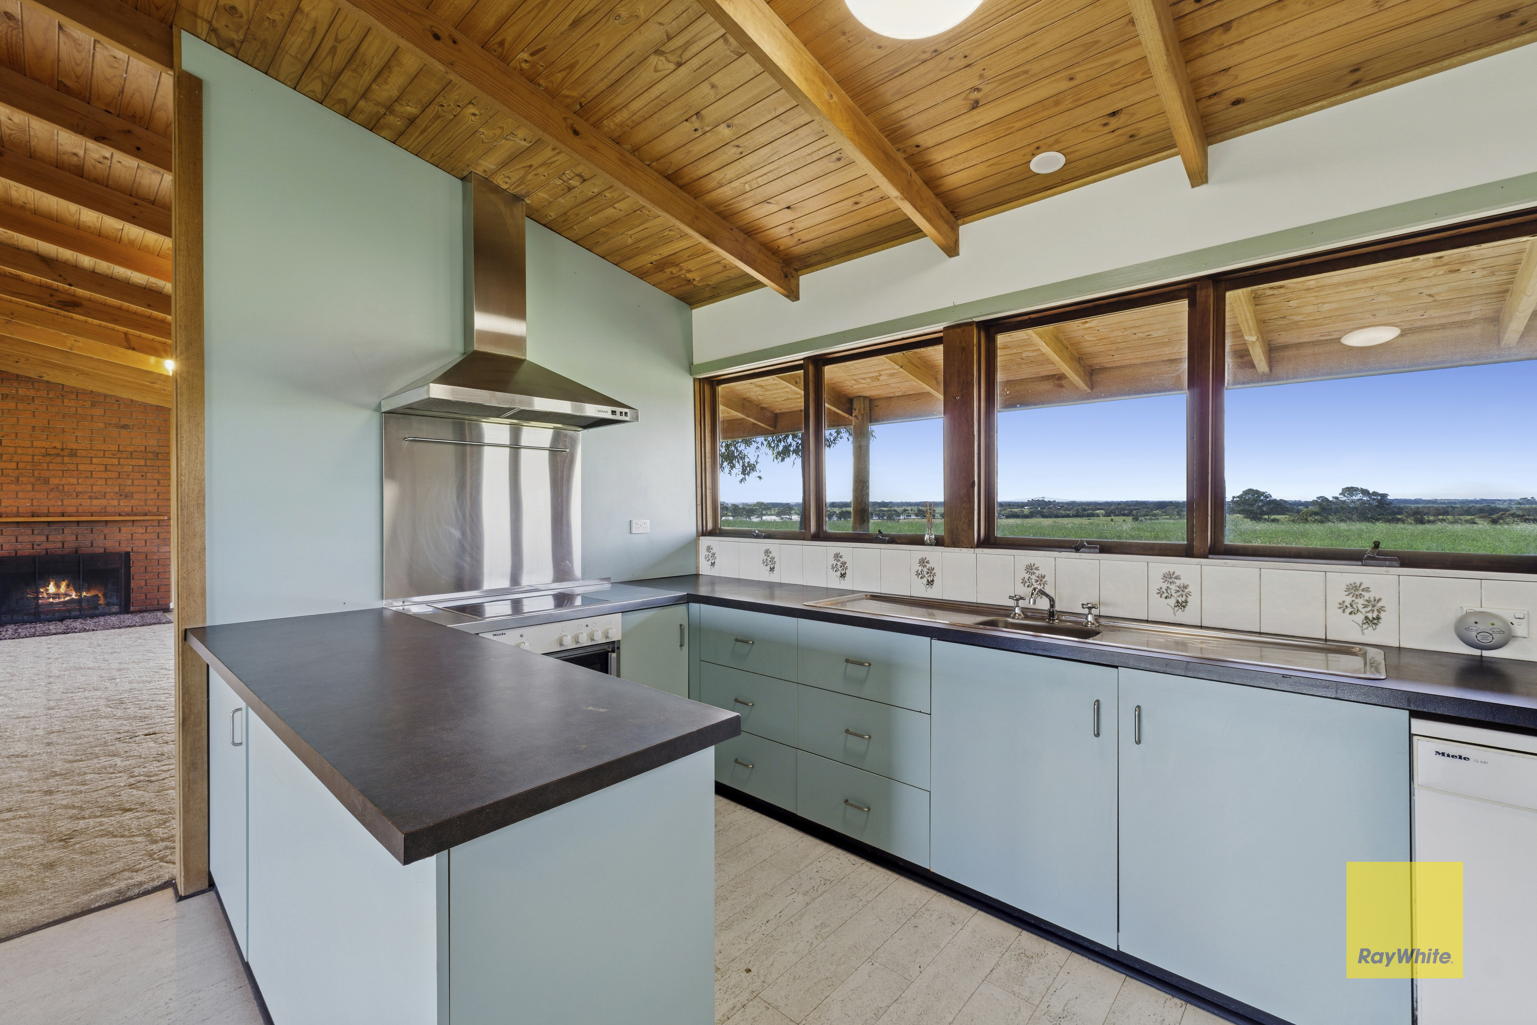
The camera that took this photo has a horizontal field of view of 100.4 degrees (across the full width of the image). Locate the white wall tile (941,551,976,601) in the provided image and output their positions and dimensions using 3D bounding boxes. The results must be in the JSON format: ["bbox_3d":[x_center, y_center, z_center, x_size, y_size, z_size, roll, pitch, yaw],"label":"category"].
[{"bbox_3d":[0.789,0.269,2.641,0.150,0.198,0.009,0,0,43],"label":"white wall tile"}]

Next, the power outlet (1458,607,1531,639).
[{"bbox_3d":[1.870,0.283,1.649,0.114,0.067,0.015,0,1,43],"label":"power outlet"}]

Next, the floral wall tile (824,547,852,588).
[{"bbox_3d":[0.345,0.268,3.065,0.149,0.198,0.010,0,1,43],"label":"floral wall tile"}]

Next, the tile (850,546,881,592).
[{"bbox_3d":[0.458,0.269,2.962,0.149,0.198,0.010,0,1,43],"label":"tile"}]

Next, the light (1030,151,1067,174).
[{"bbox_3d":[0.973,-1.211,2.231,0.118,0.018,0.118,0,-10,42],"label":"light"}]

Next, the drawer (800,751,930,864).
[{"bbox_3d":[0.464,1.044,2.438,0.569,0.253,0.420,0,0,43],"label":"drawer"}]

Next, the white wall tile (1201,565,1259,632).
[{"bbox_3d":[1.458,0.272,2.021,0.150,0.198,0.009,0,0,43],"label":"white wall tile"}]

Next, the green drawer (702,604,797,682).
[{"bbox_3d":[0.063,0.541,2.891,0.562,0.256,0.510,0,1,43],"label":"green drawer"}]

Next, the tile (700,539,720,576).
[{"bbox_3d":[-0.328,0.265,3.684,0.149,0.198,0.010,0,1,43],"label":"tile"}]

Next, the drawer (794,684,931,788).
[{"bbox_3d":[0.465,0.790,2.439,0.569,0.254,0.420,0,0,43],"label":"drawer"}]

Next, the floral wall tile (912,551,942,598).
[{"bbox_3d":[0.678,0.268,2.744,0.150,0.198,0.009,0,0,43],"label":"floral wall tile"}]

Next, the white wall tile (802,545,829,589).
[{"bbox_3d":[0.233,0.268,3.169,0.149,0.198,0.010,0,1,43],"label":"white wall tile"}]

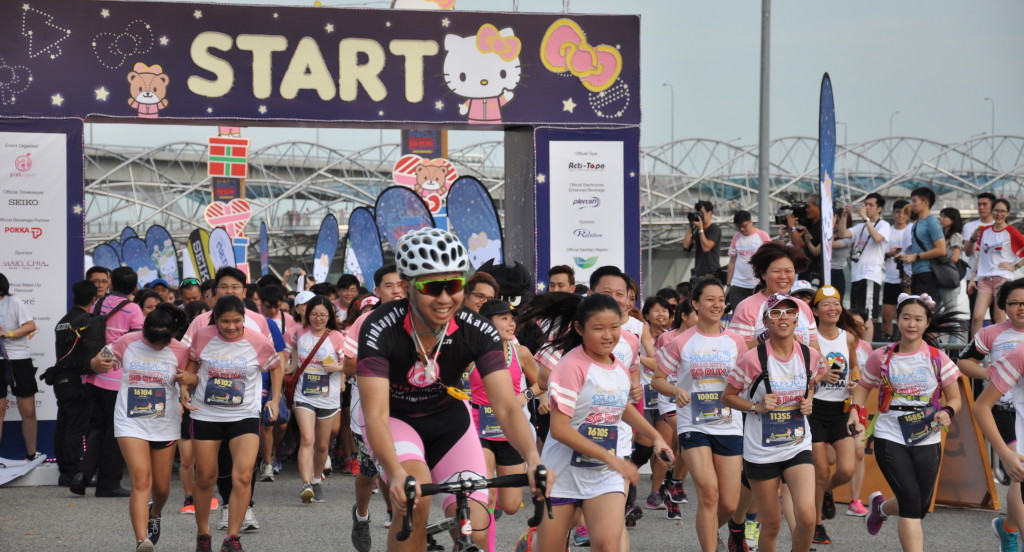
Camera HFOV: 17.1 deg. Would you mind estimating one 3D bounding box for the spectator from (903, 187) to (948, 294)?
[{"bbox_3d":[3.993,0.024,33.000,0.460,1.740,0.500,0,0,-22],"label":"spectator"}]

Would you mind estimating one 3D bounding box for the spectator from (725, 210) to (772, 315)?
[{"bbox_3d":[2.518,0.133,36.300,0.500,1.660,0.320,0,0,13],"label":"spectator"}]

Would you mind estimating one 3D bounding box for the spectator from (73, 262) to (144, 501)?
[{"bbox_3d":[-3.073,0.802,25.900,0.500,1.740,0.500,0,0,-37],"label":"spectator"}]

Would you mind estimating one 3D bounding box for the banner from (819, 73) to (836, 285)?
[{"bbox_3d":[2.776,0.004,30.000,0.080,3.500,1.000,0,0,-3],"label":"banner"}]

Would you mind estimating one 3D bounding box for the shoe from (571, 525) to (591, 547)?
[{"bbox_3d":[0.451,1.620,21.200,0.095,0.115,0.250,0,-6,-28],"label":"shoe"}]

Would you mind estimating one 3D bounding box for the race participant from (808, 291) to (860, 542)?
[{"bbox_3d":[1.980,0.859,21.000,0.470,1.590,0.620,0,0,-5],"label":"race participant"}]

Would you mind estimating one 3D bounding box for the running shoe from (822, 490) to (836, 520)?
[{"bbox_3d":[2.035,1.458,21.850,0.095,0.250,0.110,0,-28,-15],"label":"running shoe"}]

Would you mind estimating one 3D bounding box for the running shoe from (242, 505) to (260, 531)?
[{"bbox_3d":[-1.732,1.601,22.500,0.105,0.120,0.285,0,-10,-8],"label":"running shoe"}]

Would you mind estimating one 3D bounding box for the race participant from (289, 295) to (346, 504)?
[{"bbox_3d":[-1.466,0.931,25.700,0.450,1.580,0.450,0,0,-3],"label":"race participant"}]

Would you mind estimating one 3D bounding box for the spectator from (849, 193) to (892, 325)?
[{"bbox_3d":[3.493,0.044,33.400,0.480,1.720,0.500,0,0,-41],"label":"spectator"}]

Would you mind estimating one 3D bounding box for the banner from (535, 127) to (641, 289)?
[{"bbox_3d":[0.658,0.103,29.150,0.960,2.760,0.100,0,0,-22],"label":"banner"}]

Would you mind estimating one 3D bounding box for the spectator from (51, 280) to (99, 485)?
[{"bbox_3d":[-3.452,0.848,26.900,0.380,1.640,0.480,0,0,-41],"label":"spectator"}]

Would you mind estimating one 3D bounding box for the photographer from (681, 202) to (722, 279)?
[{"bbox_3d":[2.028,0.048,36.300,0.450,1.720,0.460,0,-1,-40],"label":"photographer"}]

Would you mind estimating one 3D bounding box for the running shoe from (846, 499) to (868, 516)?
[{"bbox_3d":[2.460,1.637,24.100,0.090,0.115,0.245,0,0,-35],"label":"running shoe"}]

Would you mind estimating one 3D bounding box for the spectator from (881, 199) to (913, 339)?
[{"bbox_3d":[3.869,0.015,34.300,0.470,1.600,0.360,0,0,6],"label":"spectator"}]

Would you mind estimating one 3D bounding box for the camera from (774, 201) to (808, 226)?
[{"bbox_3d":[2.863,-0.638,34.800,0.400,0.250,0.190,0,0,-30],"label":"camera"}]

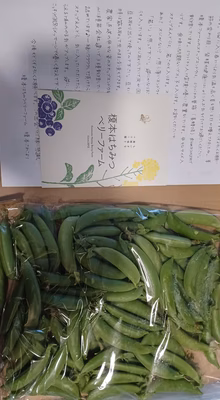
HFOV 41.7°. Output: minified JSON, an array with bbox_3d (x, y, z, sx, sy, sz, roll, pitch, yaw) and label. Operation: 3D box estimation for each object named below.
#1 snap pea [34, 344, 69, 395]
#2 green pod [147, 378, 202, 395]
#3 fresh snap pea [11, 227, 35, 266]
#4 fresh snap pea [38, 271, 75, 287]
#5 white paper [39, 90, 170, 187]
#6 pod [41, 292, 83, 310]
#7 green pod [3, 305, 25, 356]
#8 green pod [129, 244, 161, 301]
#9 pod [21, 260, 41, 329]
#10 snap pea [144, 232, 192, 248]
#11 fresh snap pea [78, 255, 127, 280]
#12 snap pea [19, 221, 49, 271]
[{"bbox_3d":[-0.064,0.187,0.321,0.018,0.014,0.058,28,87,2],"label":"snap pea"},{"bbox_3d":[0.079,0.224,0.347,0.065,0.013,0.018,0,85,0],"label":"green pod"},{"bbox_3d":[-0.101,0.053,0.334,0.016,0.014,0.050,-25,87,-2],"label":"fresh snap pea"},{"bbox_3d":[-0.057,0.088,0.321,0.049,0.013,0.014,14,84,-7],"label":"fresh snap pea"},{"bbox_3d":[-0.003,-0.067,0.328,0.148,0.002,0.105,-2,102,-9],"label":"white paper"},{"bbox_3d":[-0.055,0.117,0.332,0.053,0.013,0.017,5,86,0],"label":"pod"},{"bbox_3d":[-0.110,0.148,0.328,0.014,0.013,0.062,15,86,1],"label":"green pod"},{"bbox_3d":[0.040,0.082,0.326,0.020,0.014,0.072,-22,87,-1],"label":"green pod"},{"bbox_3d":[-0.095,0.114,0.351,0.022,0.014,0.080,-4,85,0],"label":"pod"},{"bbox_3d":[0.067,0.046,0.328,0.056,0.014,0.012,10,86,1],"label":"snap pea"},{"bbox_3d":[-0.007,0.083,0.356,0.062,0.013,0.021,15,86,1],"label":"fresh snap pea"},{"bbox_3d":[-0.079,0.050,0.316,0.019,0.014,0.060,-23,90,-9],"label":"snap pea"}]

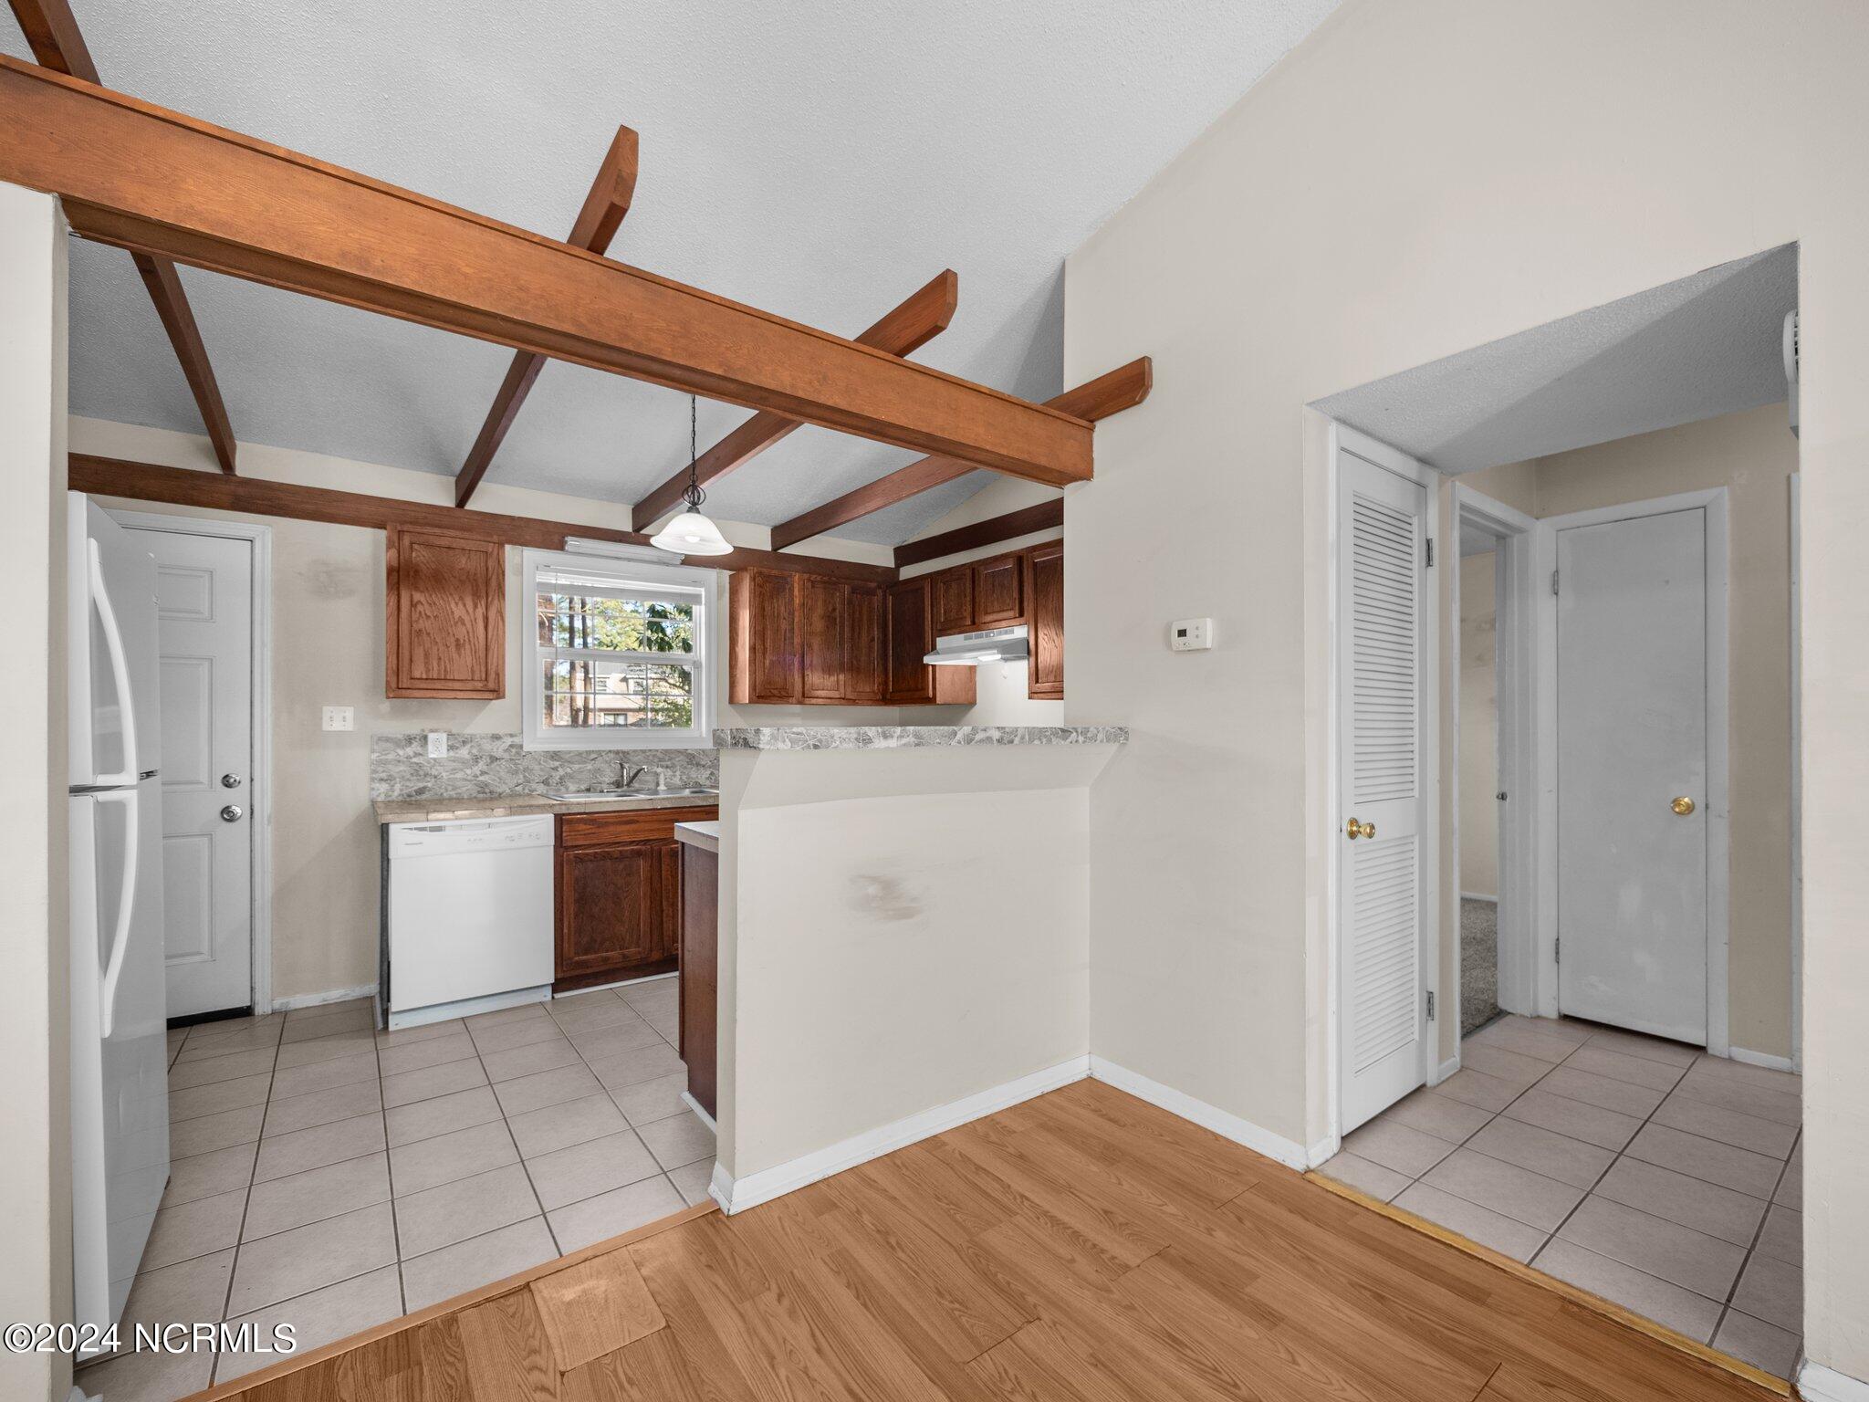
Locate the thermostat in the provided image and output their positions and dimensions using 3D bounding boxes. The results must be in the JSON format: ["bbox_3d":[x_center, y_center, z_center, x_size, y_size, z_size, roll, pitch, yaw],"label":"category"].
[{"bbox_3d":[0.791,-0.210,2.363,0.035,0.100,0.136,1,-1,-37],"label":"thermostat"}]

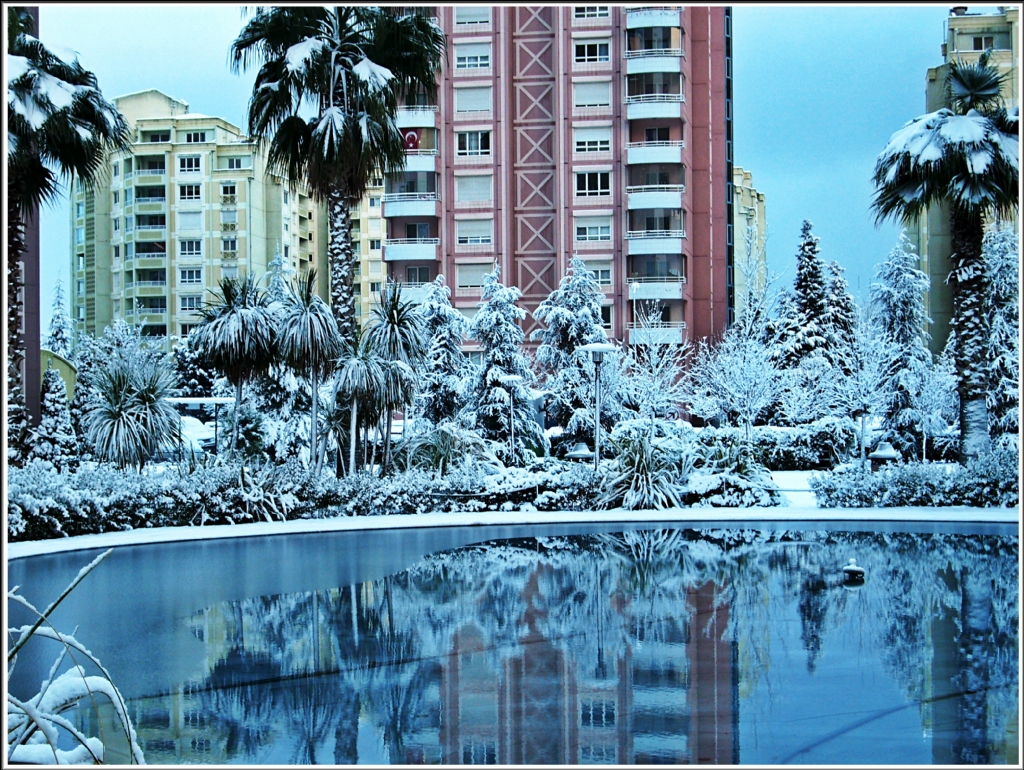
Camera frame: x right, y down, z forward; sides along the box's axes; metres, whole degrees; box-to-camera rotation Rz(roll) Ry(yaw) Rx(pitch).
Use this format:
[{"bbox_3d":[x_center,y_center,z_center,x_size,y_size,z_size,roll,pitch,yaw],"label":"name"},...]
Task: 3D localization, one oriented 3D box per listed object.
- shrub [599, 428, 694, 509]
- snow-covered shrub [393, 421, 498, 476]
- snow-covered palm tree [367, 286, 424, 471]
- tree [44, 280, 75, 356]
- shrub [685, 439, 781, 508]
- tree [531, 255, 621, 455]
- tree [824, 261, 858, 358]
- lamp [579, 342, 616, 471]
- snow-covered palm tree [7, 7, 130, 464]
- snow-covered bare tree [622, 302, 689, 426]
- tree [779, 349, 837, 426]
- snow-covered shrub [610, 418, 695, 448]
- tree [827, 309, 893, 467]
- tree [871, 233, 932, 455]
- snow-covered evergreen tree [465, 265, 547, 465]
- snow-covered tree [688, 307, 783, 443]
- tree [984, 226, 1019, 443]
[{"bbox_3d":[2.577,1.648,31.200,1.720,1.510,1.650,-1,-1,0],"label":"shrub"},{"bbox_3d":[-1.401,1.474,34.300,2.200,1.410,2.000,-1,-1,0],"label":"snow-covered shrub"},{"bbox_3d":[-2.200,0.073,30.755,1.200,4.100,1.200,0,-1,0],"label":"snow-covered palm tree"},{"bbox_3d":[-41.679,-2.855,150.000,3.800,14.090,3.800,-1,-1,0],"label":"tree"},{"bbox_3d":[4.298,1.737,31.600,1.880,1.320,1.700,-1,-1,0],"label":"shrub"},{"bbox_3d":[2.395,-0.941,61.413,3.300,7.900,3.200,0,-1,0],"label":"tree"},{"bbox_3d":[20.777,-2.435,103.000,3.300,10.880,3.300,-1,-1,0],"label":"tree"},{"bbox_3d":[1.688,0.669,31.968,0.770,2.950,0.770,0,-1,0],"label":"lamp"},{"bbox_3d":[-8.154,-2.189,26.800,3.600,8.670,3.600,-1,-1,0],"label":"snow-covered palm tree"},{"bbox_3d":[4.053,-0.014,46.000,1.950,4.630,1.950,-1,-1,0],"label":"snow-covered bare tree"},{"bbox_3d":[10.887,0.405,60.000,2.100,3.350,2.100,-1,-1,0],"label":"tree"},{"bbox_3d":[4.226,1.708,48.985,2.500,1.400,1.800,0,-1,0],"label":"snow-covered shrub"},{"bbox_3d":[9.908,0.071,46.300,1.950,4.720,1.950,-1,-1,0],"label":"tree"},{"bbox_3d":[14.567,-1.428,60.905,2.400,8.650,2.400,0,-1,0],"label":"tree"},{"bbox_3d":[-0.231,-0.722,57.919,3.000,7.350,2.900,0,-1,0],"label":"snow-covered evergreen tree"},{"bbox_3d":[6.169,0.306,44.949,2.600,4.620,2.500,0,-1,0],"label":"snow-covered tree"},{"bbox_3d":[17.969,-1.535,59.904,2.400,8.760,2.400,0,-1,0],"label":"tree"}]

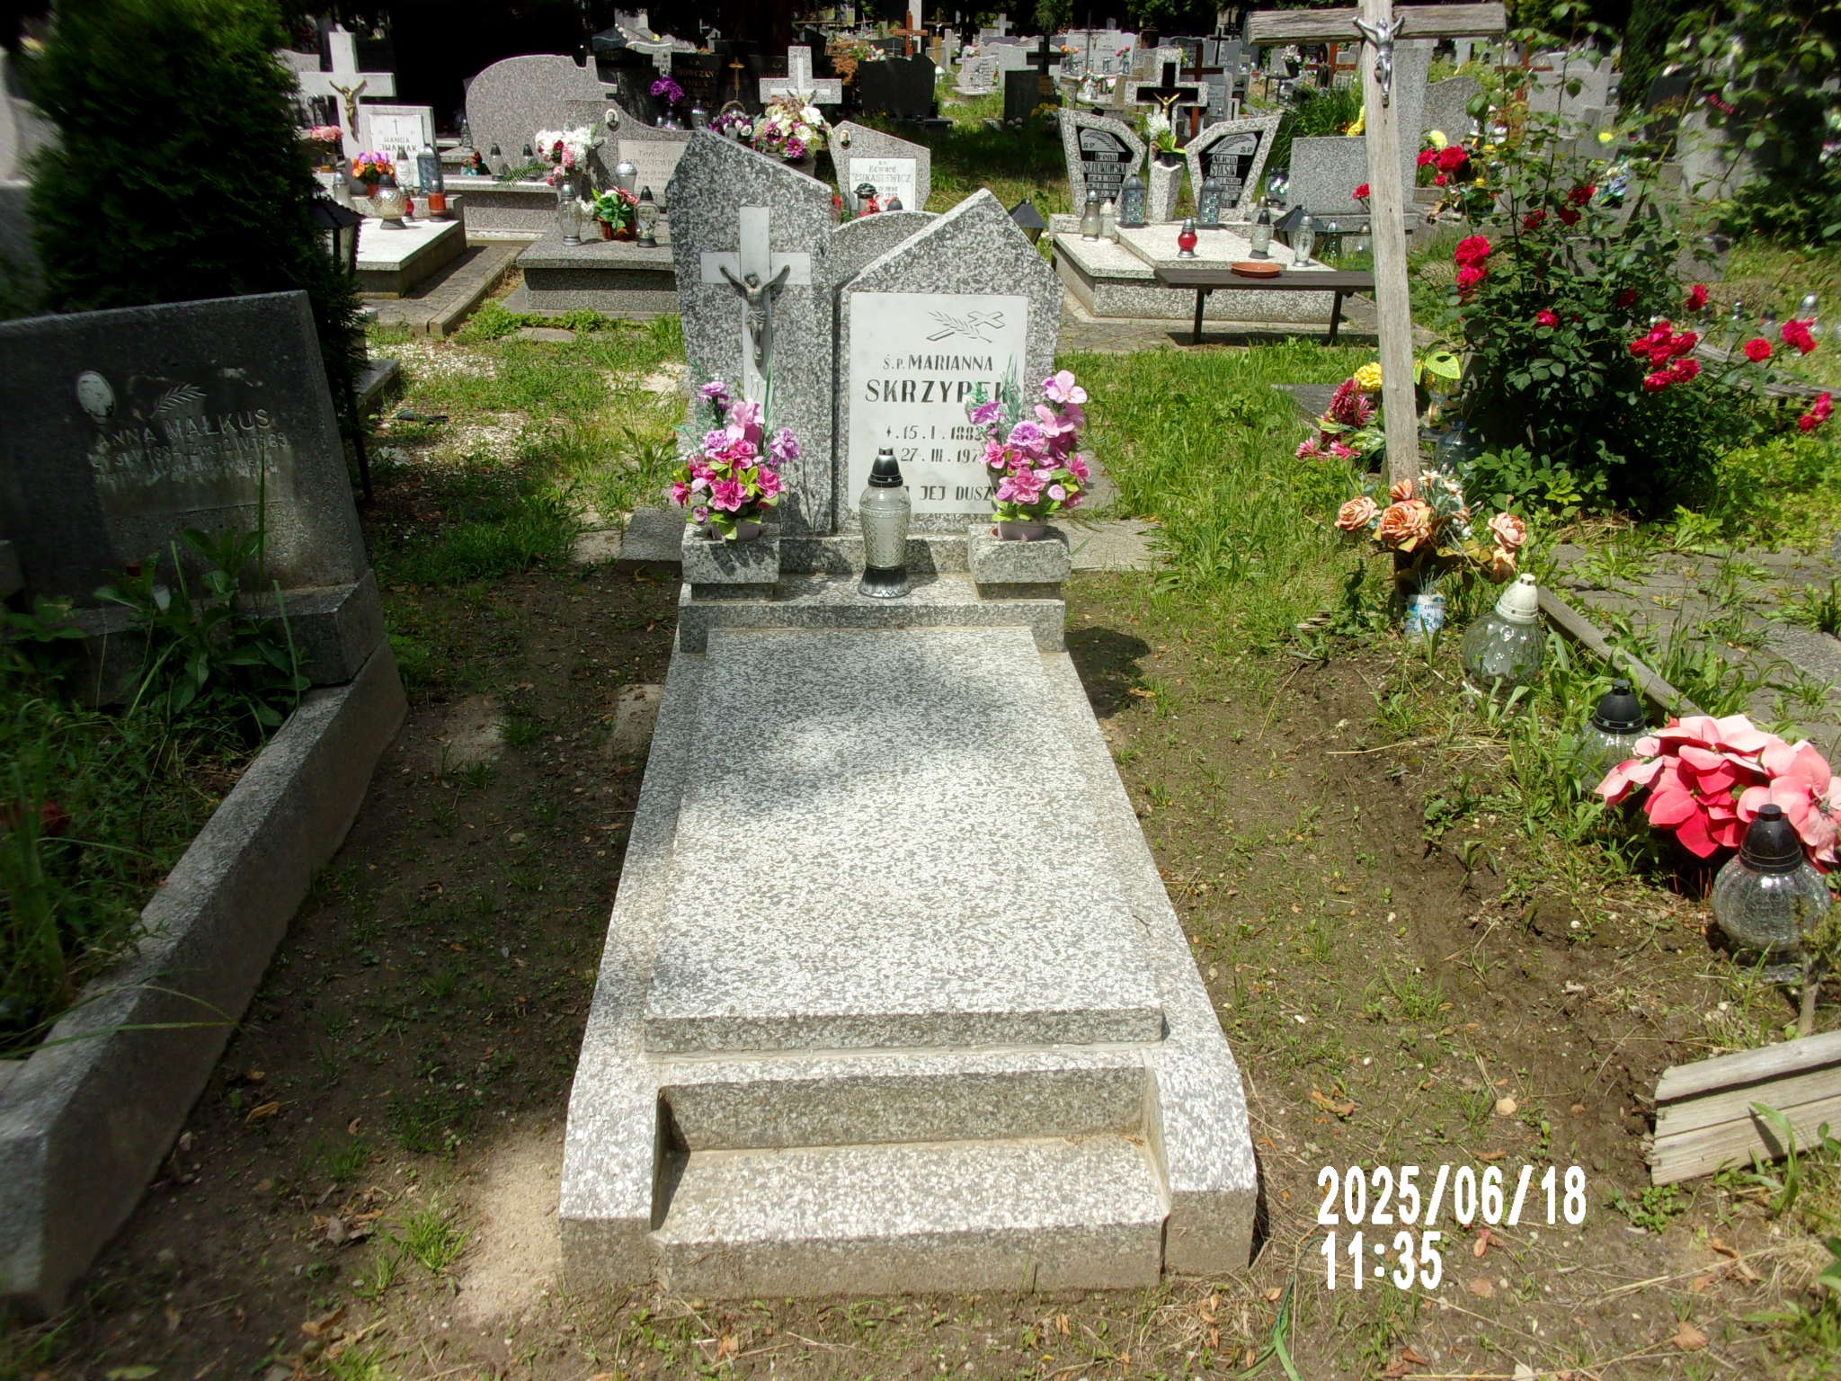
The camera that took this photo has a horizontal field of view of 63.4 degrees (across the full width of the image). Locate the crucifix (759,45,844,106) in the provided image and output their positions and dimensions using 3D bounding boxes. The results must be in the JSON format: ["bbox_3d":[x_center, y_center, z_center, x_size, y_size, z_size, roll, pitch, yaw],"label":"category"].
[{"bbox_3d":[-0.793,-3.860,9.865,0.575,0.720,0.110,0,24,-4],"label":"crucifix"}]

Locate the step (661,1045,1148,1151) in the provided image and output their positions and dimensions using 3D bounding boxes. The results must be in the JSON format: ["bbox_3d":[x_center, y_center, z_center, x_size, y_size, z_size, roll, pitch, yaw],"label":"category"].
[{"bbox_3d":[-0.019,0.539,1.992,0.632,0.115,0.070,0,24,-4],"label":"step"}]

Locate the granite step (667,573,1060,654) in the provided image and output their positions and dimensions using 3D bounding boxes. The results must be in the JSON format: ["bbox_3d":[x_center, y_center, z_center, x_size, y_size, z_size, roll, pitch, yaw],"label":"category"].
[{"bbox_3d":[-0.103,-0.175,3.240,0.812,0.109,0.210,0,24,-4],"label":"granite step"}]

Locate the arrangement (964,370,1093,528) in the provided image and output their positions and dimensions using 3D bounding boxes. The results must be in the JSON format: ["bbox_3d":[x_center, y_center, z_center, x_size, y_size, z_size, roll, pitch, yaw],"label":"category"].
[{"bbox_3d":[0.227,-0.501,3.110,0.266,0.335,0.220,0,24,-4],"label":"arrangement"}]

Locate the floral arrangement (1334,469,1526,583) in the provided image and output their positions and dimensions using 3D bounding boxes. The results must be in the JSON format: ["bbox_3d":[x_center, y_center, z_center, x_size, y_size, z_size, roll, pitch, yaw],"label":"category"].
[{"bbox_3d":[1.316,-0.412,3.846,0.510,0.287,0.340,0,24,-4],"label":"floral arrangement"}]

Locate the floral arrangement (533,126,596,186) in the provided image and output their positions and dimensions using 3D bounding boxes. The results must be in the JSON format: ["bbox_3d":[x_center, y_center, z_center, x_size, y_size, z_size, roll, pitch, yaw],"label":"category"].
[{"bbox_3d":[-2.278,-3.401,9.530,0.410,0.410,0.340,0,24,-4],"label":"floral arrangement"}]

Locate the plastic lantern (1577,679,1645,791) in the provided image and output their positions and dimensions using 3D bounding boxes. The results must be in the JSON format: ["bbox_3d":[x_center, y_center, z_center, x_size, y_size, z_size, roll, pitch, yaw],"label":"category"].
[{"bbox_3d":[1.470,0.101,3.123,0.190,0.280,0.190,0,24,-4],"label":"plastic lantern"}]

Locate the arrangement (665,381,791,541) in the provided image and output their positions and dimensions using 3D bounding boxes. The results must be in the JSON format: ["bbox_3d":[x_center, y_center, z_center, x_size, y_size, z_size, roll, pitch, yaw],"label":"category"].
[{"bbox_3d":[-0.414,-0.495,3.252,0.270,0.370,0.230,0,24,-4],"label":"arrangement"}]

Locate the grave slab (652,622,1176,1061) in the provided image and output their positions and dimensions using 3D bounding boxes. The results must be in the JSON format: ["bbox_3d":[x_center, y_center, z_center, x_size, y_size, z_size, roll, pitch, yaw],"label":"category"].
[{"bbox_3d":[-0.063,0.177,2.671,0.705,0.058,1.408,0,24,-4],"label":"grave slab"}]

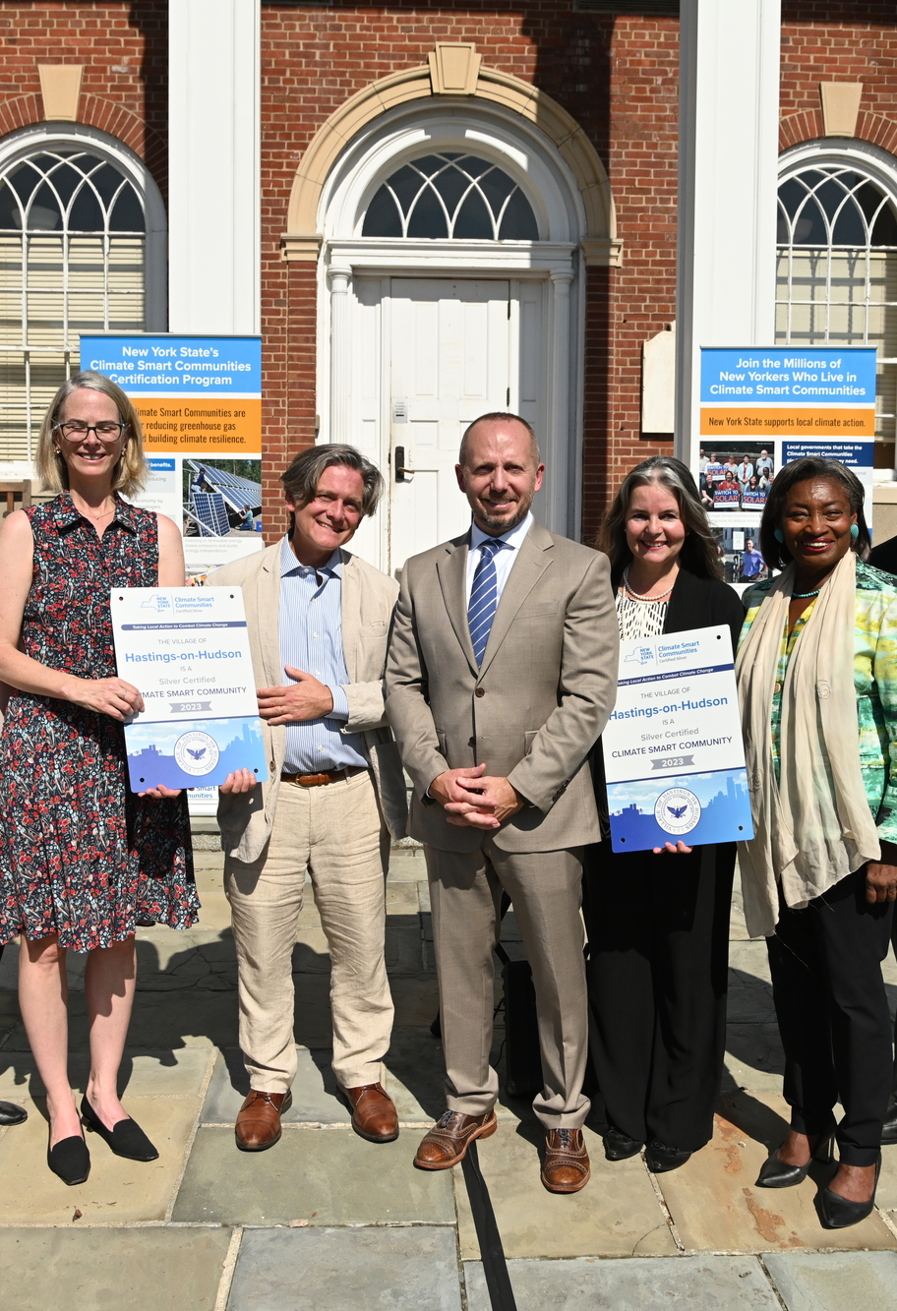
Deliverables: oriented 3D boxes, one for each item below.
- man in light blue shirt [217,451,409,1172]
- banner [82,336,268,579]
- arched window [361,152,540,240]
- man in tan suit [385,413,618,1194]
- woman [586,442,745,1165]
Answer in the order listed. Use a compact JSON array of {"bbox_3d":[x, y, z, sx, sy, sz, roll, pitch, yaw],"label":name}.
[{"bbox_3d":[-0.335,0.322,3.158,0.480,1.642,0.390,0,5,-4],"label":"man in light blue shirt"},{"bbox_3d":[-1.293,-0.371,6.145,0.840,2.262,0.200,0,5,-2],"label":"banner"},{"bbox_3d":[0.017,-3.447,9.850,1.319,0.639,0.100,0,5,-2],"label":"arched window"},{"bbox_3d":[0.126,0.318,3.017,0.530,1.736,0.390,2,5,15],"label":"man in tan suit"},{"bbox_3d":[0.486,0.360,3.086,0.450,1.648,0.370,2,5,14],"label":"woman"}]

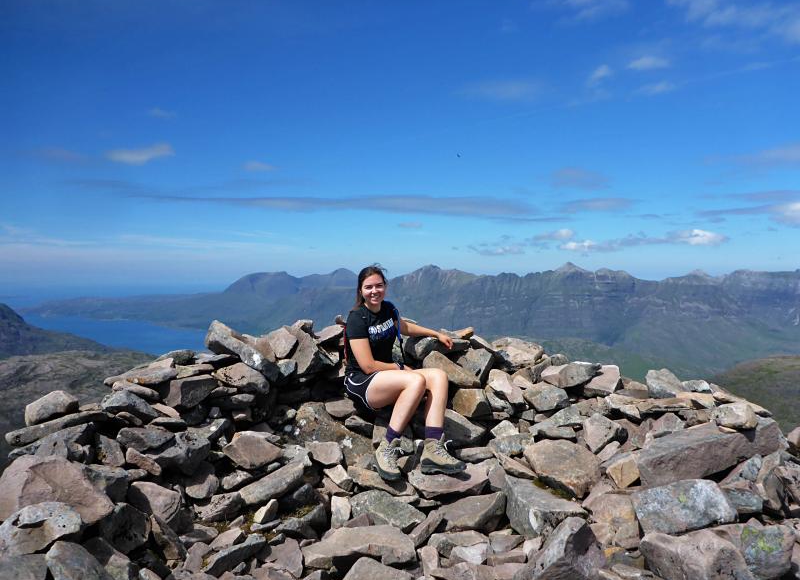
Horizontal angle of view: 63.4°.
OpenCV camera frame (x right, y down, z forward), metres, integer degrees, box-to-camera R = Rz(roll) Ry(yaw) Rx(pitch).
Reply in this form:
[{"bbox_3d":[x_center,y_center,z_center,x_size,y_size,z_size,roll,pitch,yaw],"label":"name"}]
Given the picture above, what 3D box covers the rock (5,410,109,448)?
[{"bbox_3d":[-1.869,0.759,3.550,0.500,0.070,0.220,-12,3,-16],"label":"rock"}]

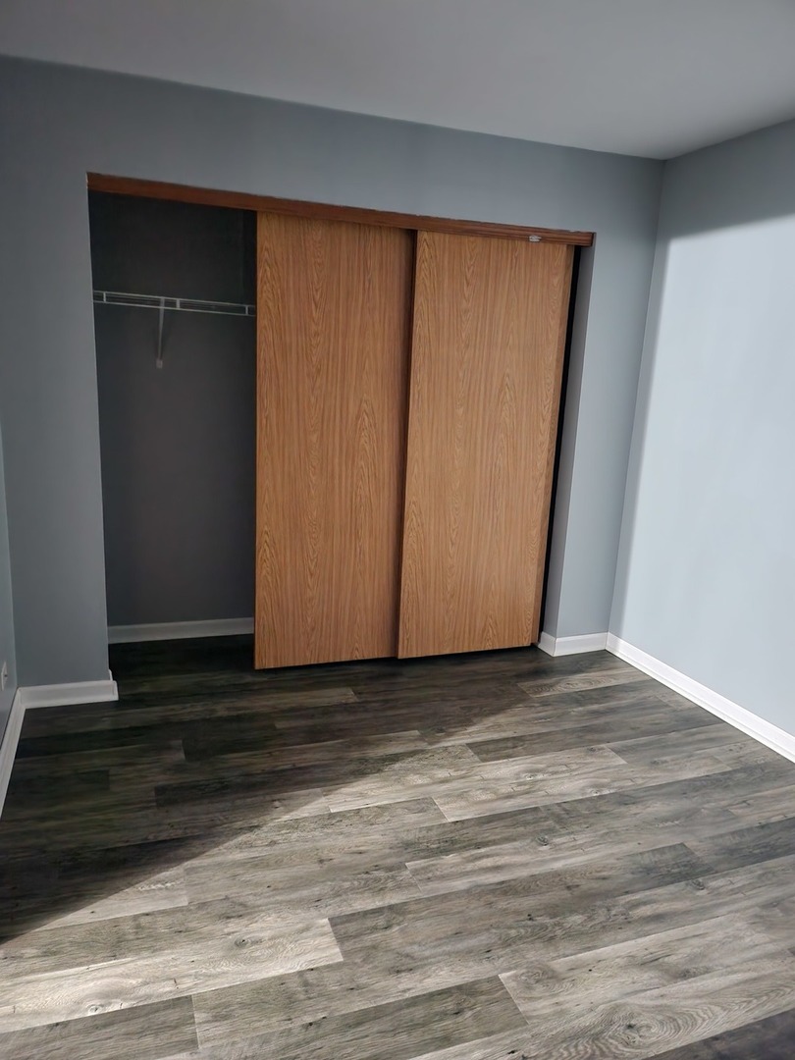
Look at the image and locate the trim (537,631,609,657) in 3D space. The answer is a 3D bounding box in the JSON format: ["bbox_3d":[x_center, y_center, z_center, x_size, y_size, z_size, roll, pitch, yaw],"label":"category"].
[{"bbox_3d":[0.965,0.598,3.988,0.347,0.092,0.144,-2,13,-20],"label":"trim"}]

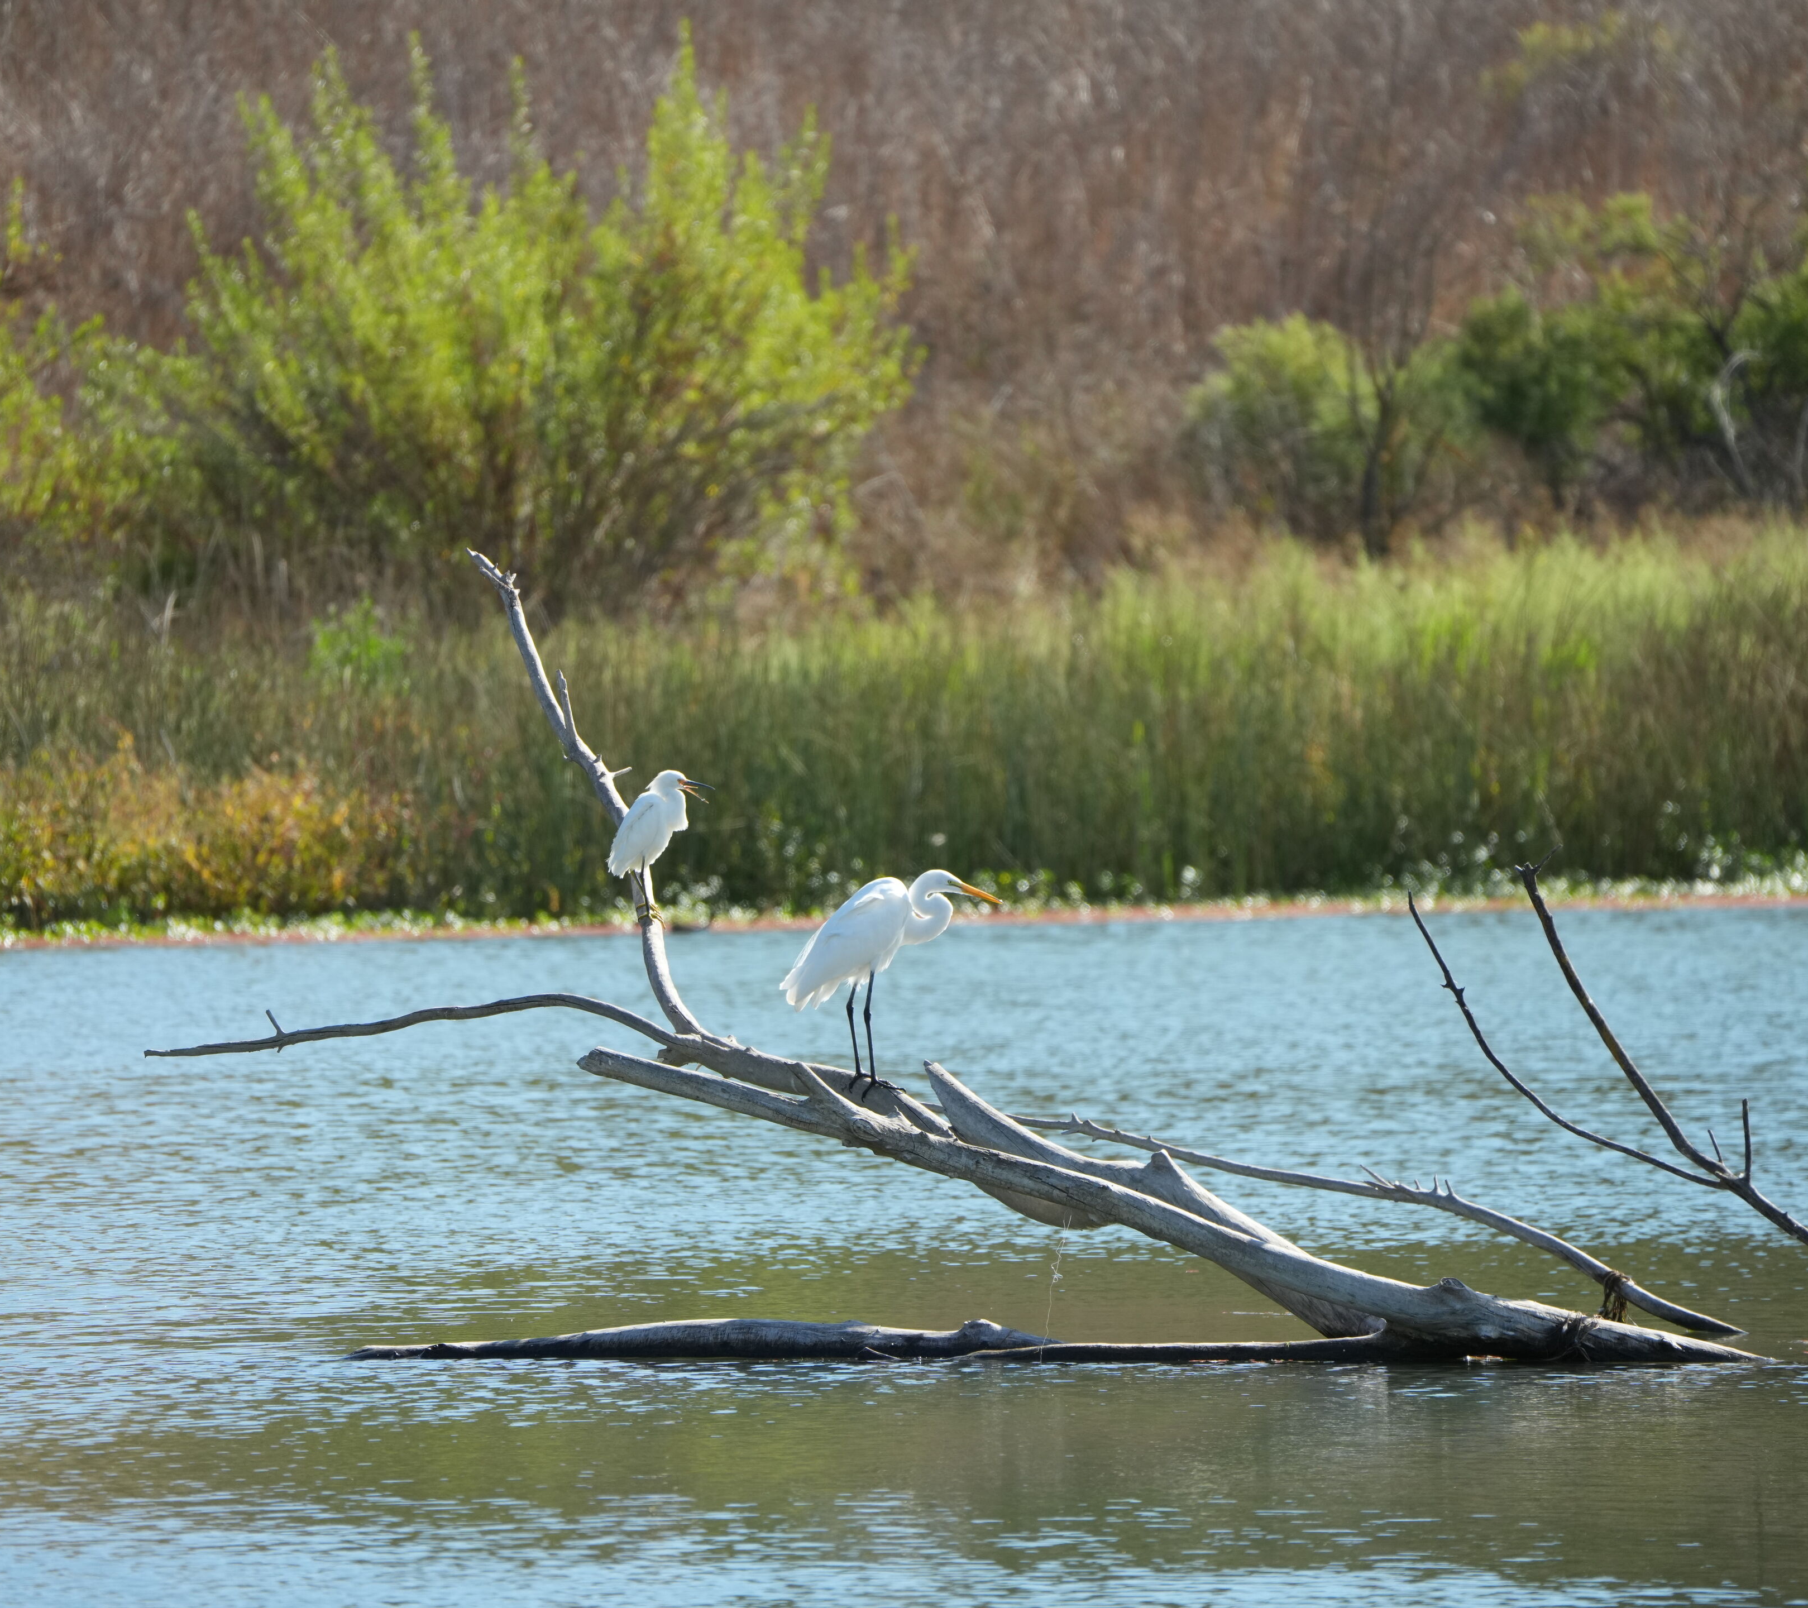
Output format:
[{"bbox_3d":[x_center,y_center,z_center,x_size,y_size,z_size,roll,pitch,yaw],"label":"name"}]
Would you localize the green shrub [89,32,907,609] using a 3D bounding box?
[{"bbox_3d":[-1.616,-1.987,111.000,3.300,2.450,2.800,0,1,0],"label":"green shrub"}]

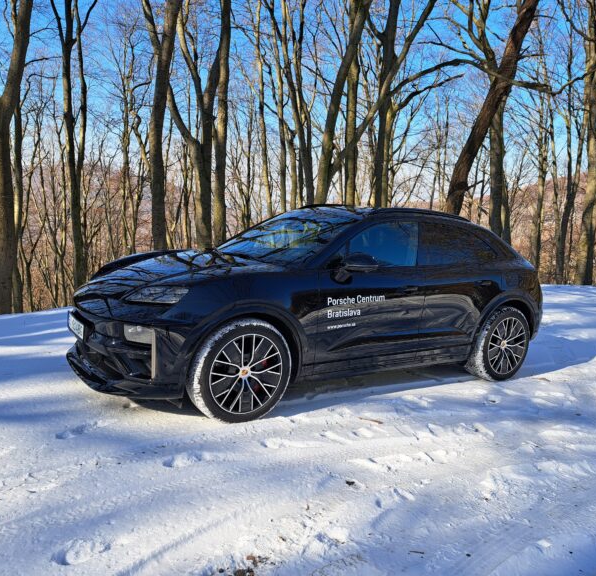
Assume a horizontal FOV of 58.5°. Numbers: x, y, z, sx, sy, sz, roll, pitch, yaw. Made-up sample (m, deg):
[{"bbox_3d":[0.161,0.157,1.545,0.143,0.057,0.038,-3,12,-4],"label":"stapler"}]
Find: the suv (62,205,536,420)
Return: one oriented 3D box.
[{"bbox_3d":[0.390,0.000,5.190,4.780,1.620,1.980,-1,9,-34],"label":"suv"}]

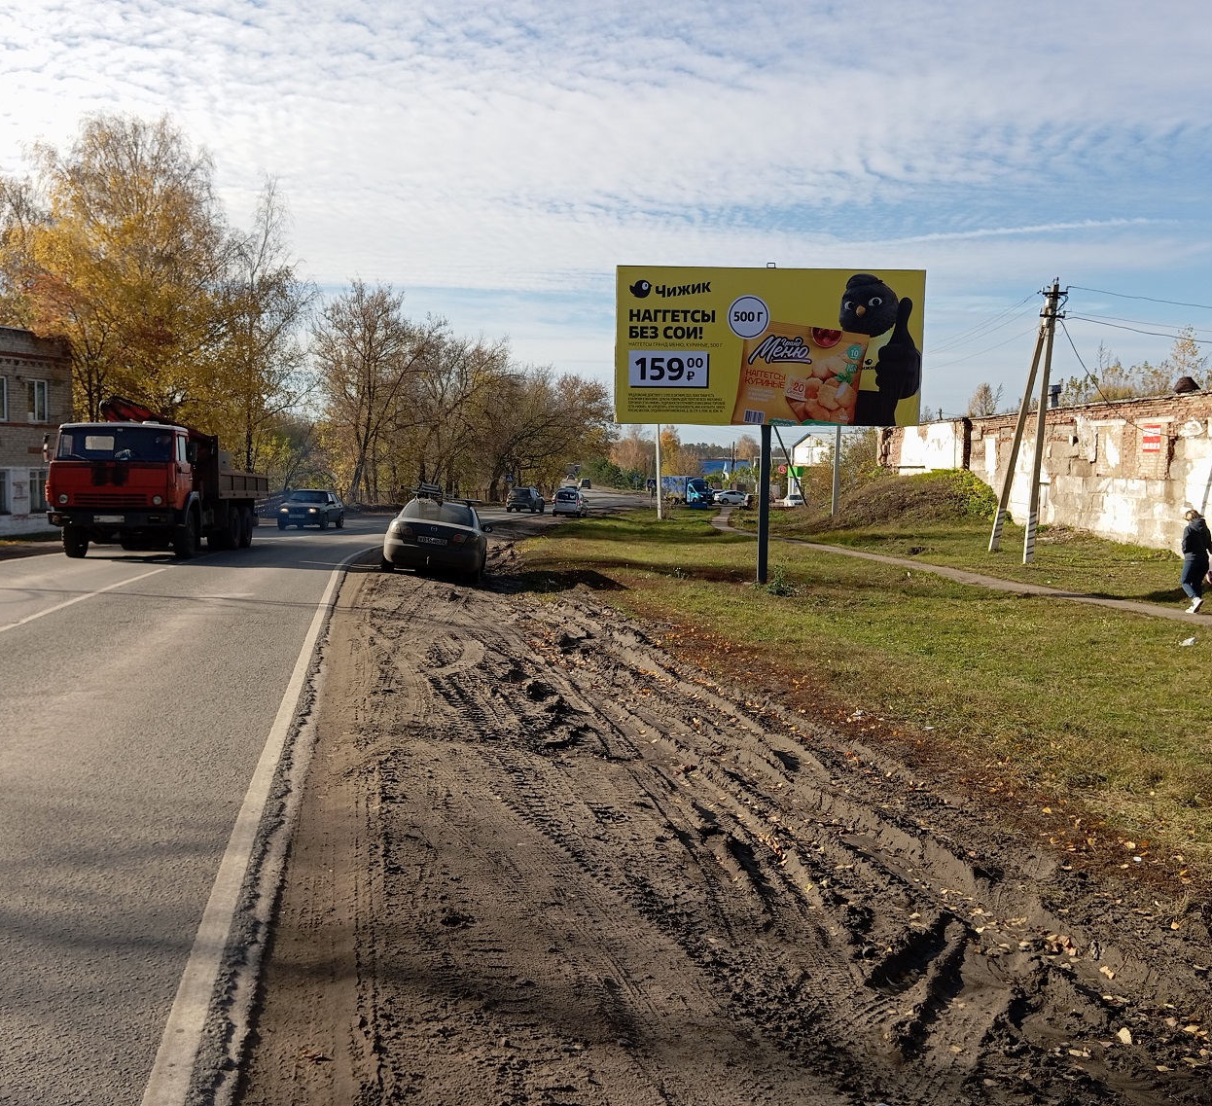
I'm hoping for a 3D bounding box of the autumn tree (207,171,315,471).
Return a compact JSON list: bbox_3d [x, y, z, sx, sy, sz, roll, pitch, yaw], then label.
[{"bbox_3d":[-16.532,-9.809,56.426,5.000,15.100,5.000,-1,5,-16],"label":"autumn tree"}]

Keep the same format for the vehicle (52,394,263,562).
[{"bbox_3d":[-9.952,-1.777,27.400,2.500,3.450,7.700,1,4,-2],"label":"vehicle"}]

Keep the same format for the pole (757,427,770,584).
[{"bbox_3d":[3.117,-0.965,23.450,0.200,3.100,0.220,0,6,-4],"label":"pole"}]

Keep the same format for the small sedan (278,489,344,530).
[{"bbox_3d":[-10.378,-1.559,42.000,1.660,1.410,4.100,0,4,-4],"label":"small sedan"}]

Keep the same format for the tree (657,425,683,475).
[{"bbox_3d":[9.965,-15.044,184.635,4.000,9.600,4.000,1,4,0],"label":"tree"}]

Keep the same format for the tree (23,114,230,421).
[{"bbox_3d":[-21.633,-10.683,53.346,9.000,17.200,8.600,-1,5,-22],"label":"tree"}]

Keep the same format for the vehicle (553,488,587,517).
[{"bbox_3d":[-2.145,-3.000,70.500,1.730,1.580,4.100,1,4,6],"label":"vehicle"}]

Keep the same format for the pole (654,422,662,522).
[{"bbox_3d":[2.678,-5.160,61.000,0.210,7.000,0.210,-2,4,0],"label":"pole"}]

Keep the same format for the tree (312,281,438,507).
[{"bbox_3d":[-12.723,-8.830,67.000,7.000,12.300,7.000,1,4,0],"label":"tree"}]

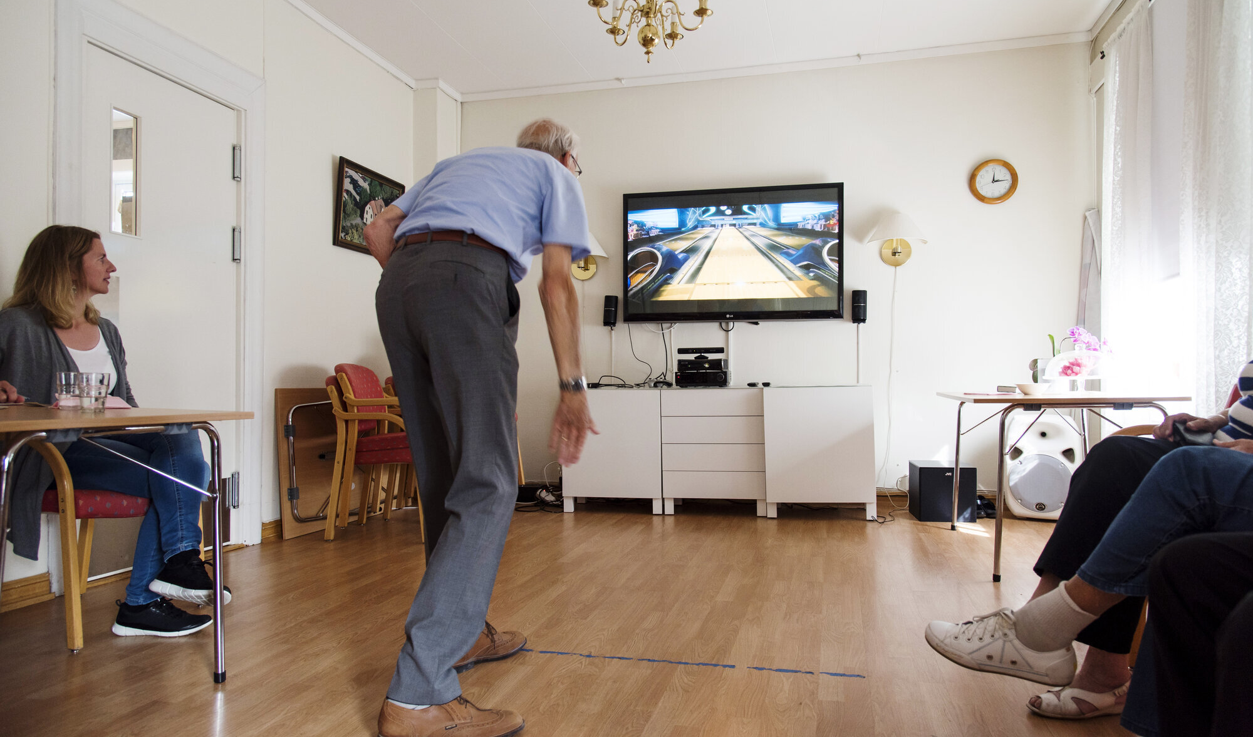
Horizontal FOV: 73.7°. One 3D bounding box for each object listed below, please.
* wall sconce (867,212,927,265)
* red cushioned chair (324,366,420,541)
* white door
[{"bbox_3d":[1.668,-0.795,5.139,0.360,0.320,0.210,0,-1,14],"label":"wall sconce"},{"bbox_3d":[-1.189,0.422,4.346,0.610,0.870,0.540,0,-1,7],"label":"red cushioned chair"},{"bbox_3d":[-1.997,-0.215,3.610,0.045,2.065,0.825,0,-1,14],"label":"white door"}]

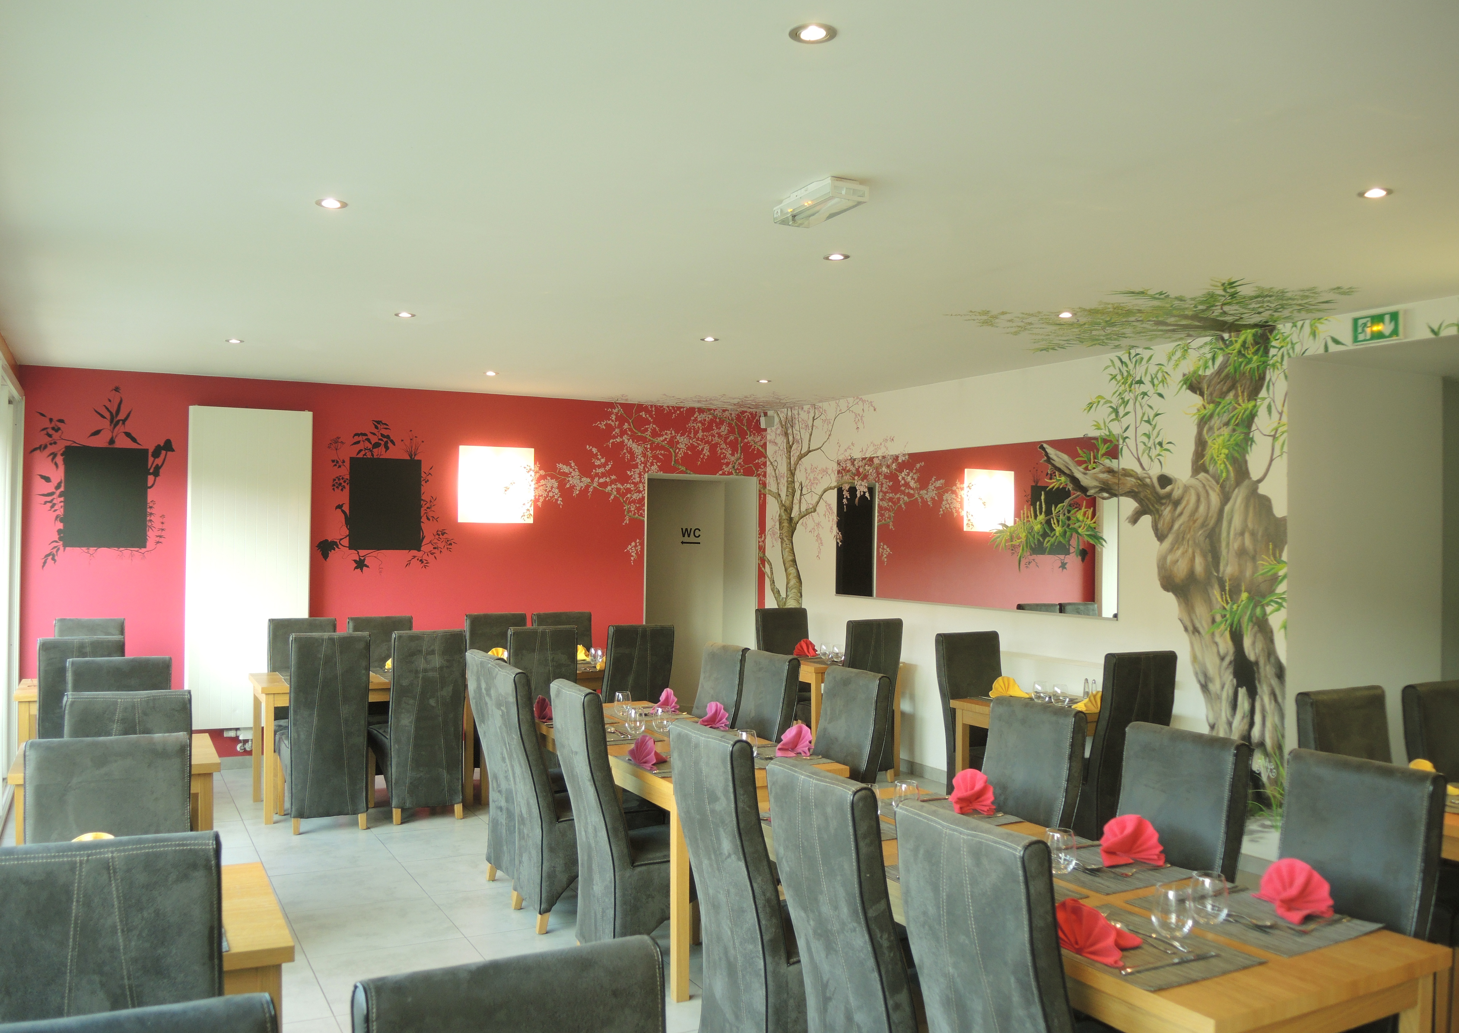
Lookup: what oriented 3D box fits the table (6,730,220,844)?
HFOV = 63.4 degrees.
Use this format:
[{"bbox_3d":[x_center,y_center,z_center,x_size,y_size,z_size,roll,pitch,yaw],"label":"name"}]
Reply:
[{"bbox_3d":[-2.422,1.306,4.652,0.700,0.755,0.700,1,-1,-27],"label":"table"}]

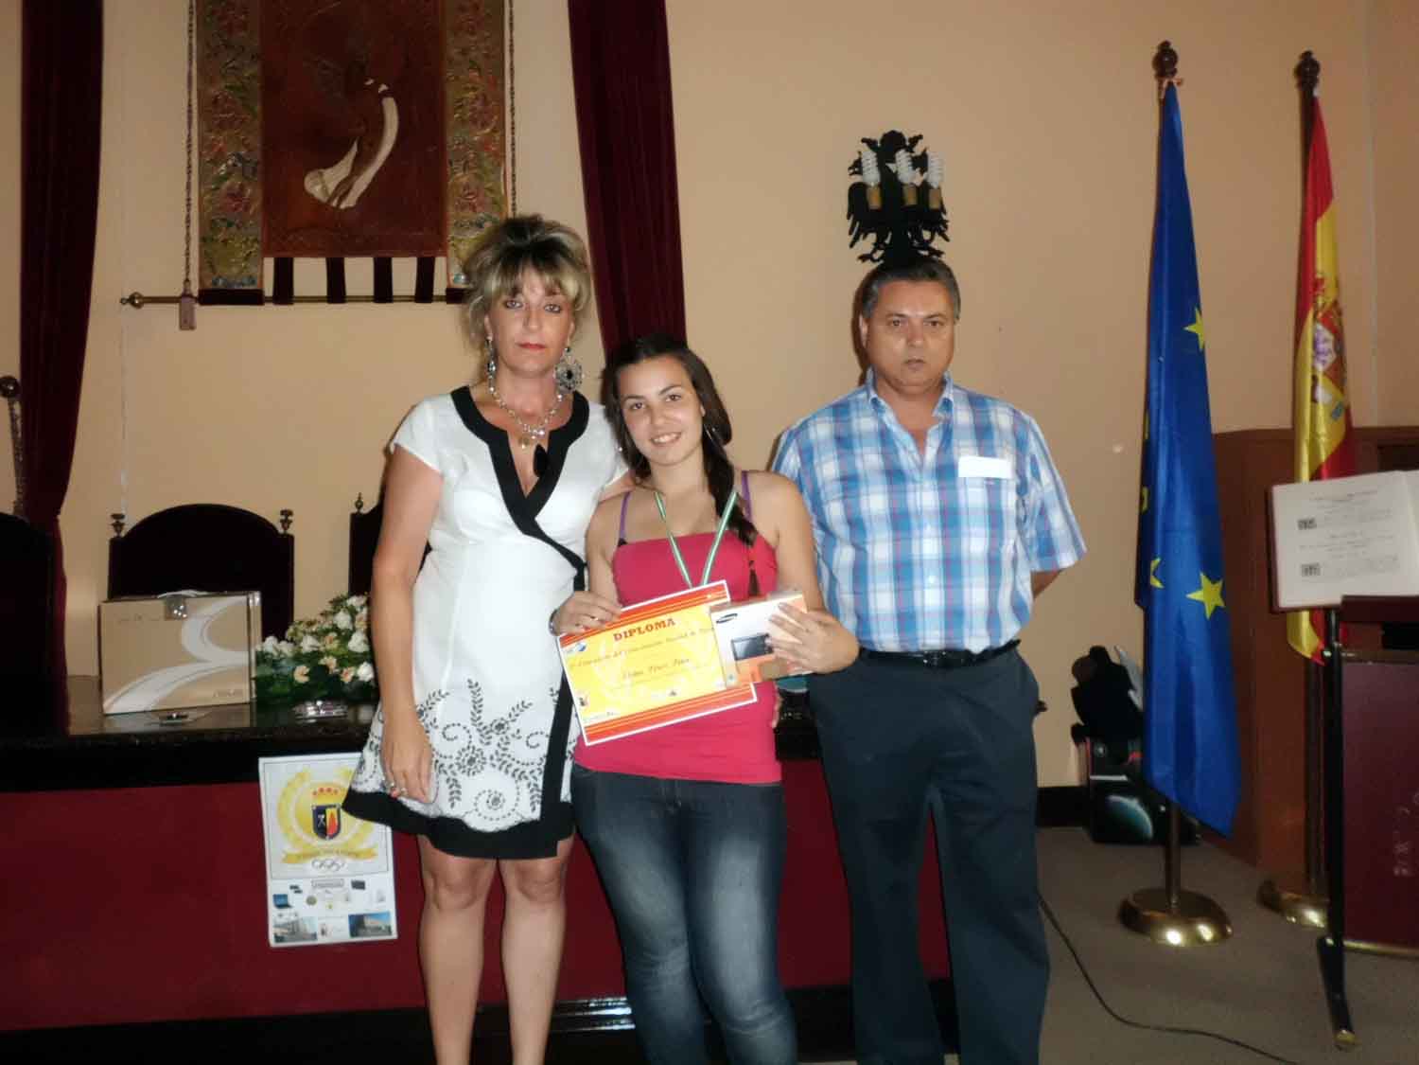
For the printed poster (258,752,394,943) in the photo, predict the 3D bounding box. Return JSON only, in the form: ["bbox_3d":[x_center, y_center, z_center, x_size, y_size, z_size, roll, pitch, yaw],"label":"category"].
[{"bbox_3d":[-0.831,0.691,2.330,0.290,0.420,0.008,-3,1,-4],"label":"printed poster"}]

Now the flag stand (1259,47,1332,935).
[{"bbox_3d":[1.805,-0.151,3.199,0.340,2.574,0.340,-1,1,-4],"label":"flag stand"}]

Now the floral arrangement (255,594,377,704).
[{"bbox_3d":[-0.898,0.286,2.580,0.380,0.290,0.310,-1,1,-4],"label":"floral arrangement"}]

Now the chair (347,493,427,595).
[{"bbox_3d":[-0.832,0.506,3.269,0.640,1.354,0.620,-1,1,-4],"label":"chair"}]

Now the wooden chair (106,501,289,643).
[{"bbox_3d":[-1.651,0.556,3.249,0.620,1.284,0.620,-1,1,-4],"label":"wooden chair"}]

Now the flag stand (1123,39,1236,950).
[{"bbox_3d":[1.347,-0.141,3.115,0.340,2.572,0.340,-1,1,-4],"label":"flag stand"}]

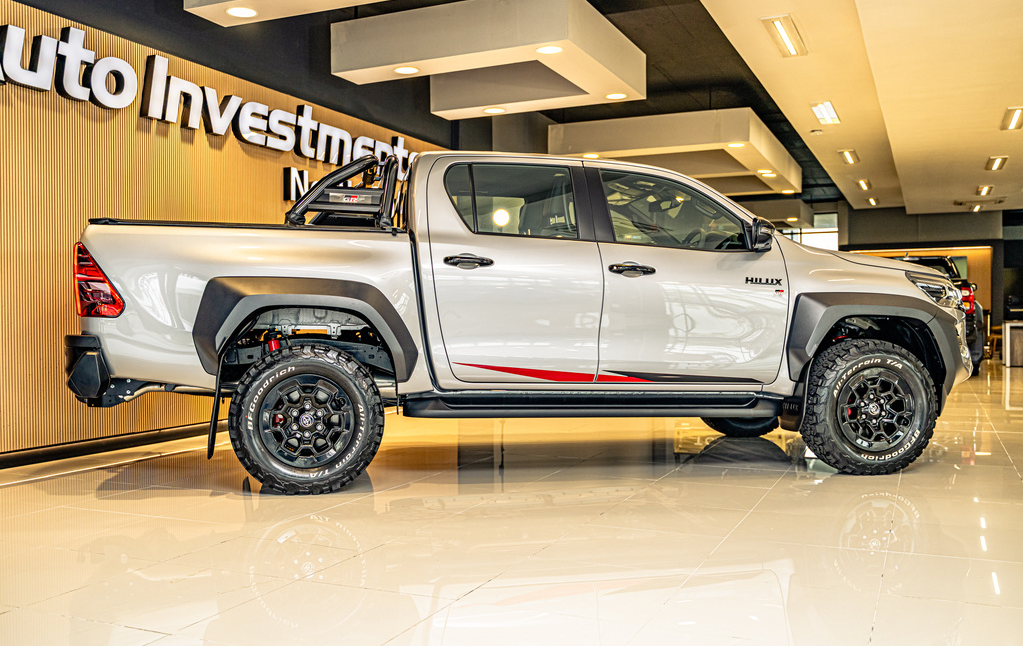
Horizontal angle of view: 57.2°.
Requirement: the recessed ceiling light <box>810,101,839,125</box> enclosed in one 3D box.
[{"bbox_3d":[3.687,-2.473,10.985,0.220,0.070,1.230,0,0,24],"label":"recessed ceiling light"}]

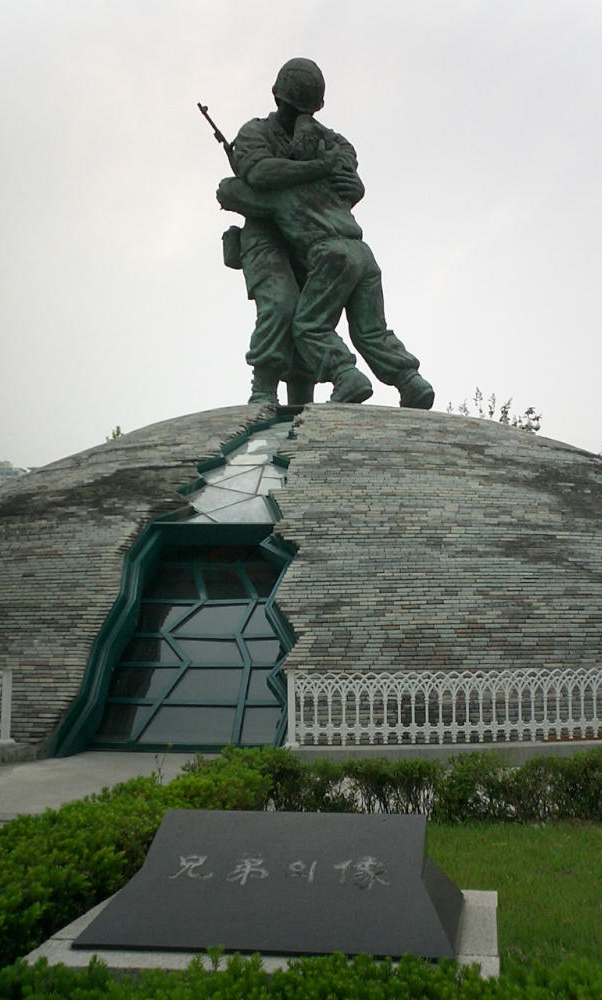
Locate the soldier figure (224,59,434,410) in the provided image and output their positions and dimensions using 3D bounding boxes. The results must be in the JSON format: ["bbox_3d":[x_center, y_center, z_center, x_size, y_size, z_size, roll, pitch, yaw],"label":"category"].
[{"bbox_3d":[0.404,-4.630,18.792,3.000,6.550,2.800,3,-8,-28],"label":"soldier figure"}]

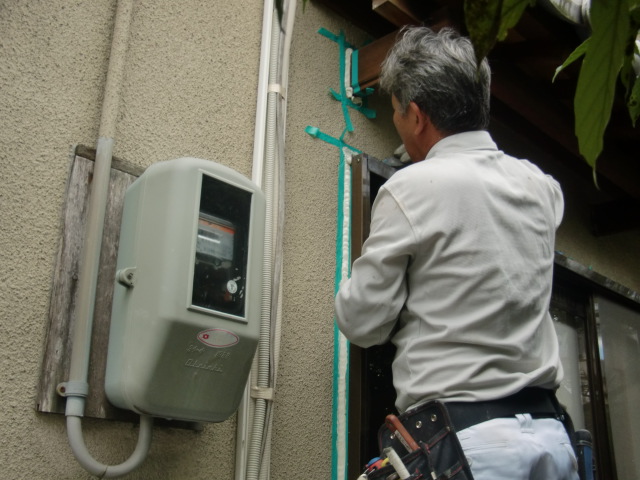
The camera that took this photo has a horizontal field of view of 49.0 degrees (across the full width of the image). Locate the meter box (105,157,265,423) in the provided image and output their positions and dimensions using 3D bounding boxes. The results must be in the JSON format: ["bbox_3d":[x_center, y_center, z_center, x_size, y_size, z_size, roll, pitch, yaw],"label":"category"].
[{"bbox_3d":[-0.228,0.085,1.253,0.213,0.443,0.166,20,-27,-40],"label":"meter box"}]

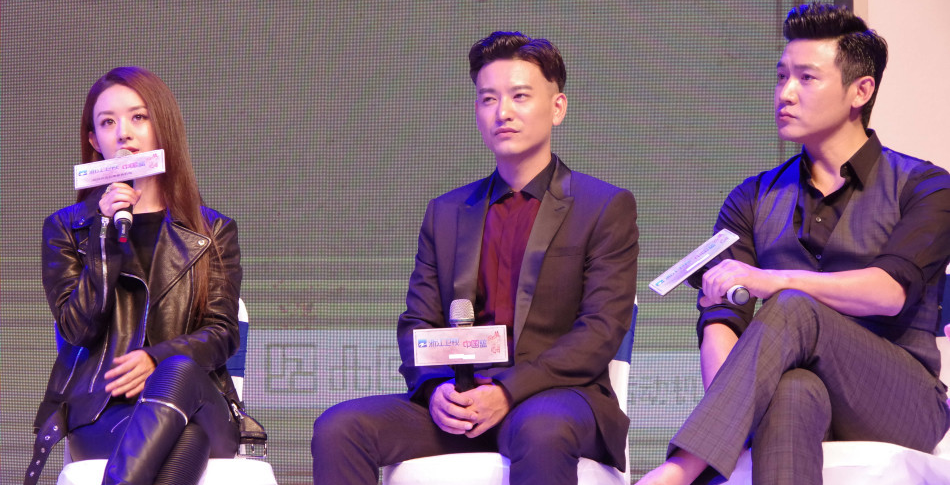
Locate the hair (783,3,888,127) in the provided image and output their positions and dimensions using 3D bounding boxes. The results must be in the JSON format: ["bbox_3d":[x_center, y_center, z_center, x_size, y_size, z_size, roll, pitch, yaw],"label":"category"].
[{"bbox_3d":[0.706,-0.350,5.270,0.225,0.238,0.185,4,-6,-43],"label":"hair"}]

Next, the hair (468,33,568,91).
[{"bbox_3d":[0.089,-0.364,5.530,0.190,0.150,0.215,-2,-5,18],"label":"hair"}]

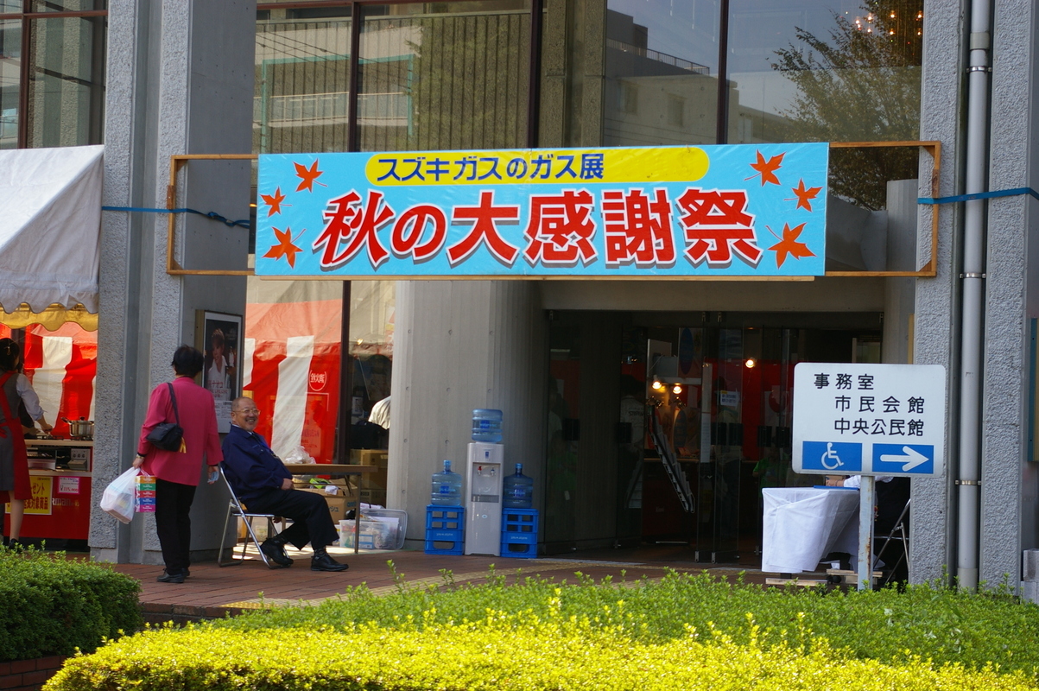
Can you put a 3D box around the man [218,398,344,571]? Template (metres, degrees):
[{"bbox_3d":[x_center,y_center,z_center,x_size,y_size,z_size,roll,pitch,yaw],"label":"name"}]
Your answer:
[{"bbox_3d":[-1.737,1.020,17.579,0.880,1.260,0.550,1,-3,20],"label":"man"}]

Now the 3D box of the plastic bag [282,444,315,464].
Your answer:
[{"bbox_3d":[-1.872,0.929,20.100,0.280,0.165,0.220,2,-2,0],"label":"plastic bag"}]

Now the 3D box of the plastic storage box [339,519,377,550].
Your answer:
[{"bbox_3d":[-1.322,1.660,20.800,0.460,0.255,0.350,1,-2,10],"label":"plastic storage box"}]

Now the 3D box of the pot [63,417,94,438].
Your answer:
[{"bbox_3d":[-3.474,0.649,18.800,0.320,0.165,0.210,2,-2,-6],"label":"pot"}]

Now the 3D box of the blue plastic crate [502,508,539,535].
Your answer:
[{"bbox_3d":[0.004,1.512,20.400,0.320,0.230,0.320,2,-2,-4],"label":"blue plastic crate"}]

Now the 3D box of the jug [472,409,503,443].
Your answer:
[{"bbox_3d":[-0.282,0.721,20.622,0.265,0.350,0.265,2,-3,0],"label":"jug"}]

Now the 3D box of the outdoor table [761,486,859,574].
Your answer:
[{"bbox_3d":[2.246,1.401,17.201,0.480,0.700,1.800,1,-3,21],"label":"outdoor table"}]

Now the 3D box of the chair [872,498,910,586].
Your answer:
[{"bbox_3d":[2.713,1.388,17.000,0.480,0.770,0.450,1,-2,24],"label":"chair"}]

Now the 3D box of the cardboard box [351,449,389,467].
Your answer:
[{"bbox_3d":[-1.380,1.065,22.100,0.380,0.190,0.320,1,-2,14],"label":"cardboard box"}]

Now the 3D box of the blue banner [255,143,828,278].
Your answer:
[{"bbox_3d":[0.069,-0.927,16.479,4.232,0.890,0.050,1,-3,21],"label":"blue banner"}]

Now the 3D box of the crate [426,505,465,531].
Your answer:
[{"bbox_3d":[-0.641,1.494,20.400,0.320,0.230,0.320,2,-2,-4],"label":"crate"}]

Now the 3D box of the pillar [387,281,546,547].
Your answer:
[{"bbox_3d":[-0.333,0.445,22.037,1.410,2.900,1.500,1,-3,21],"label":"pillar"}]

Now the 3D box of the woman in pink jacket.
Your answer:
[{"bbox_3d":[-2.301,0.798,15.950,0.520,1.570,0.350,3,-2,-27],"label":"woman in pink jacket"}]

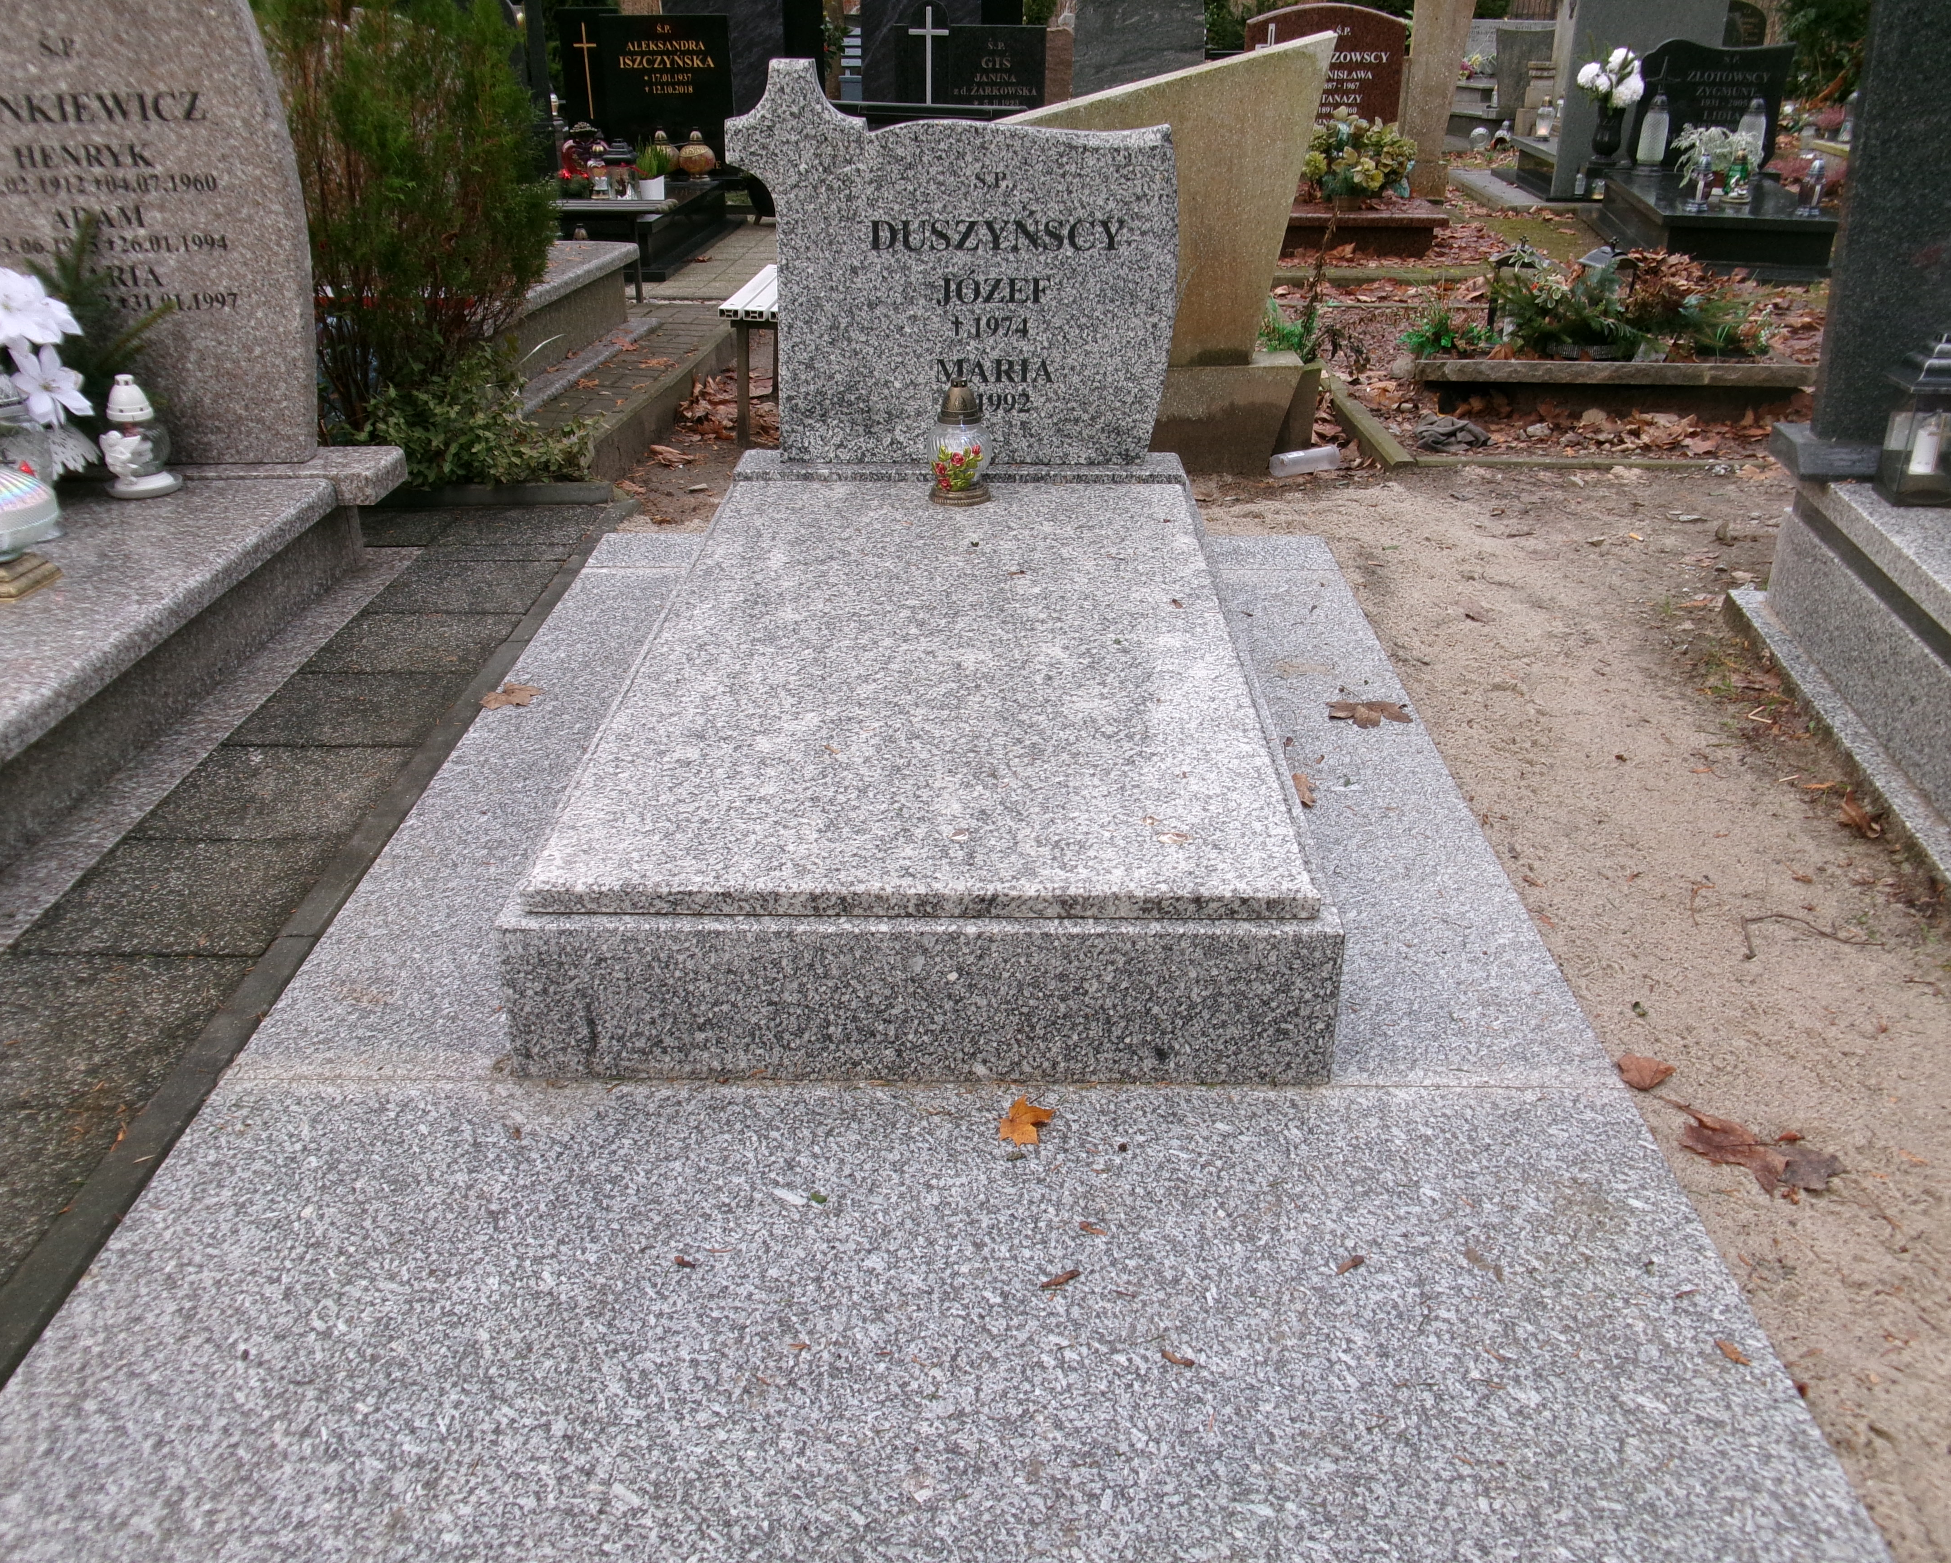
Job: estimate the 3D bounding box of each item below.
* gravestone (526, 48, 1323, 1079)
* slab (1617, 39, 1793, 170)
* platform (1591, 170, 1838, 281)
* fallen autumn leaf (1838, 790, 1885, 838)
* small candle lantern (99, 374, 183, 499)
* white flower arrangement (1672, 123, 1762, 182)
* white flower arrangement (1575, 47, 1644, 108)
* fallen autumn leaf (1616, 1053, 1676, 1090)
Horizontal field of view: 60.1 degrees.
[{"bbox_3d":[-0.051,-0.541,2.720,1.000,1.065,1.957,0,26,1],"label":"gravestone"},{"bbox_3d":[3.451,-3.194,7.950,0.700,0.570,0.080,7,26,15],"label":"slab"},{"bbox_3d":[3.541,-2.643,7.942,0.930,0.270,1.780,4,26,8],"label":"platform"},{"bbox_3d":[1.400,0.050,2.673,0.060,0.040,0.085,0,26,1],"label":"fallen autumn leaf"},{"bbox_3d":[-1.631,-0.678,3.260,0.145,0.220,0.145,16,30,31],"label":"small candle lantern"},{"bbox_3d":[3.212,-2.721,7.300,0.380,0.250,0.320,7,26,15],"label":"white flower arrangement"},{"bbox_3d":[2.953,-3.275,7.850,0.300,0.280,0.280,7,26,15],"label":"white flower arrangement"},{"bbox_3d":[0.829,0.354,2.075,0.068,0.018,0.058,0,26,1],"label":"fallen autumn leaf"}]

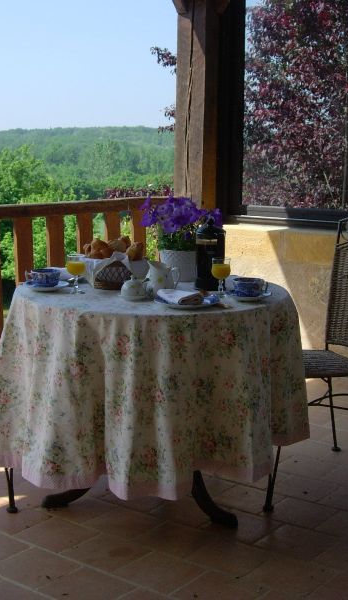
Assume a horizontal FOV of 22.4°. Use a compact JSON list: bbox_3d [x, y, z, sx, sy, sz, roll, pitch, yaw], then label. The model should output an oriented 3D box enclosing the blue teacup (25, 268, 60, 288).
[{"bbox_3d":[-0.486,-0.087,3.245,0.132,0.066,0.110,0,9,0],"label":"blue teacup"}]

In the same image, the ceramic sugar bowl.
[{"bbox_3d":[-0.133,-0.046,3.017,0.105,0.079,0.100,0,9,0],"label":"ceramic sugar bowl"}]

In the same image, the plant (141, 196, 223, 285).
[{"bbox_3d":[0.029,-0.239,3.422,0.315,0.335,0.290,0,9,0],"label":"plant"}]

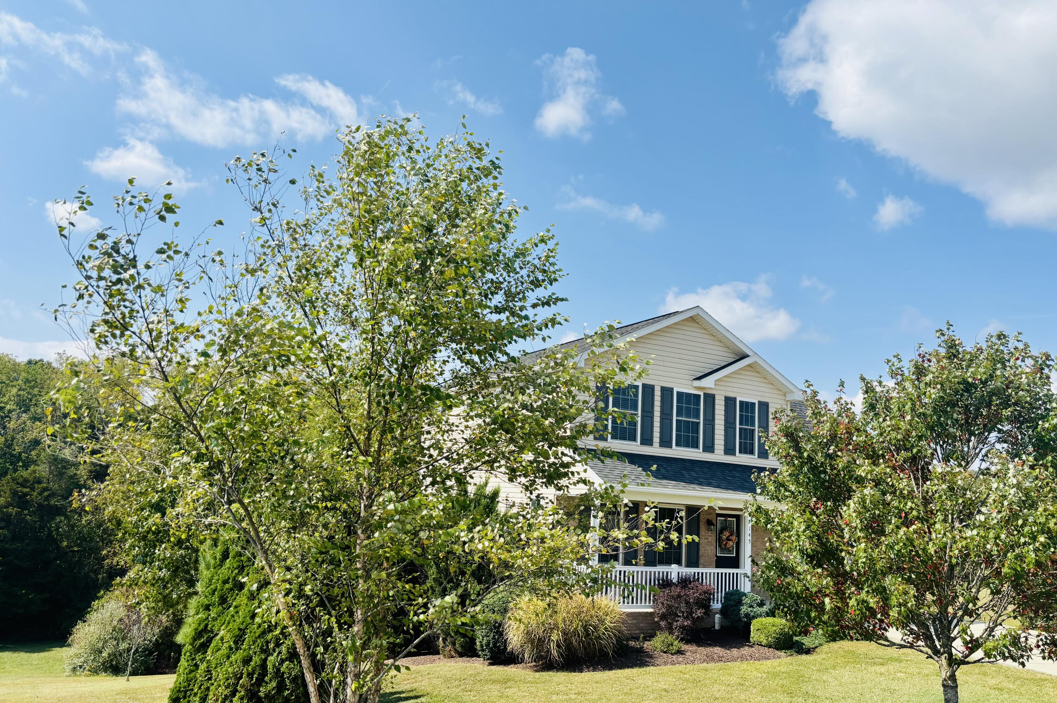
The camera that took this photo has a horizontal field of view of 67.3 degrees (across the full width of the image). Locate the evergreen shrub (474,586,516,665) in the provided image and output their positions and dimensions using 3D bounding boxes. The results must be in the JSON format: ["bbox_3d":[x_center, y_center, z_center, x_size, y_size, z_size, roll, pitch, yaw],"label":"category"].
[{"bbox_3d":[-0.530,4.718,13.600,0.850,1.200,0.850,3,-11,1],"label":"evergreen shrub"}]

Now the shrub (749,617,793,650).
[{"bbox_3d":[4.771,5.533,15.600,0.860,0.580,0.820,9,-12,-26],"label":"shrub"}]

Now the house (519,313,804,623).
[{"bbox_3d":[1.941,3.299,23.647,7.200,7.850,11.600,9,-12,-26],"label":"house"}]

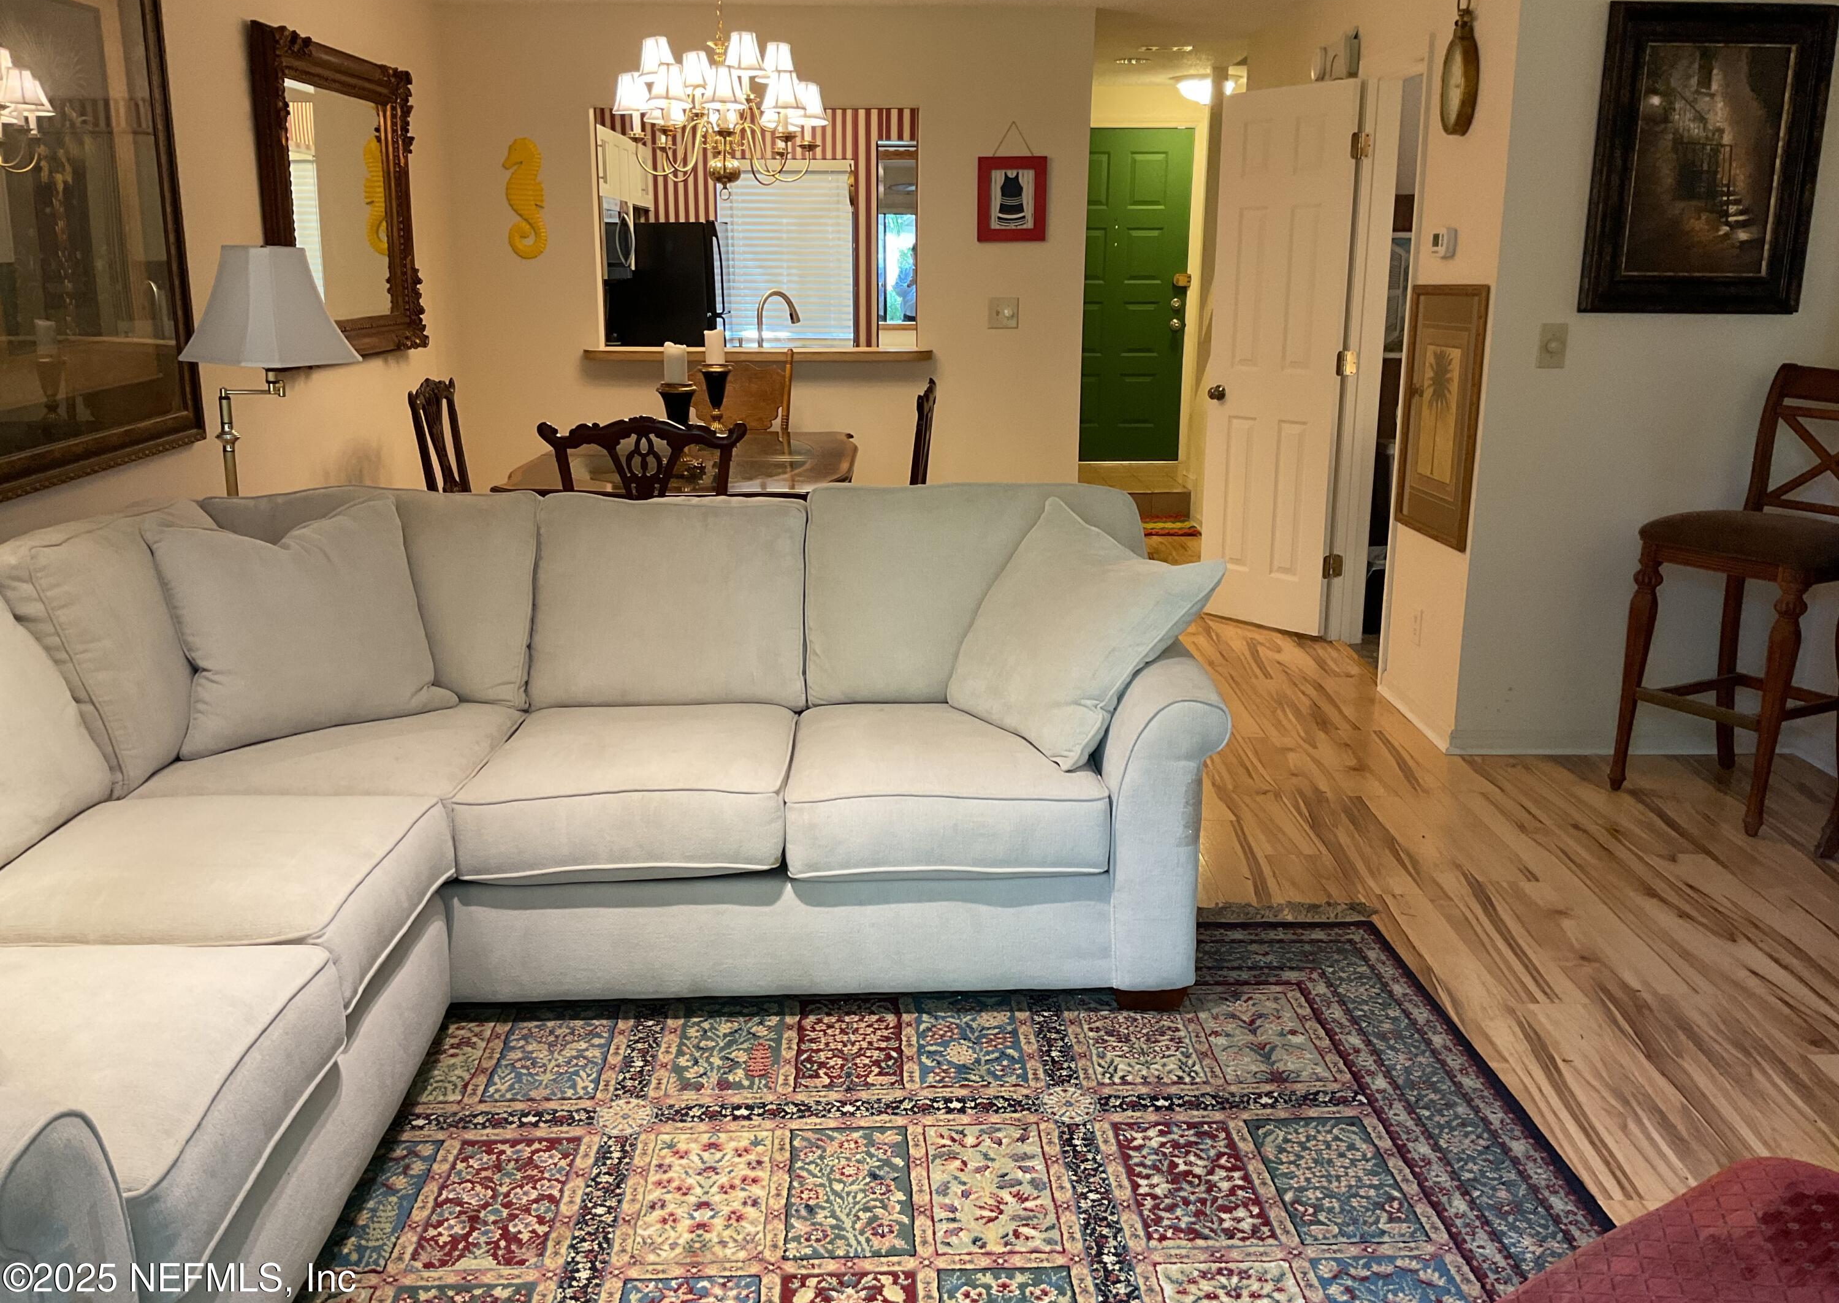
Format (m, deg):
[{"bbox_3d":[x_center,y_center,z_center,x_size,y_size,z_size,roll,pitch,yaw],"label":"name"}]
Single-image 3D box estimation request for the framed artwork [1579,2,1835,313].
[{"bbox_3d":[2.118,-1.322,4.163,0.607,0.796,0.040,0,14,-1],"label":"framed artwork"}]

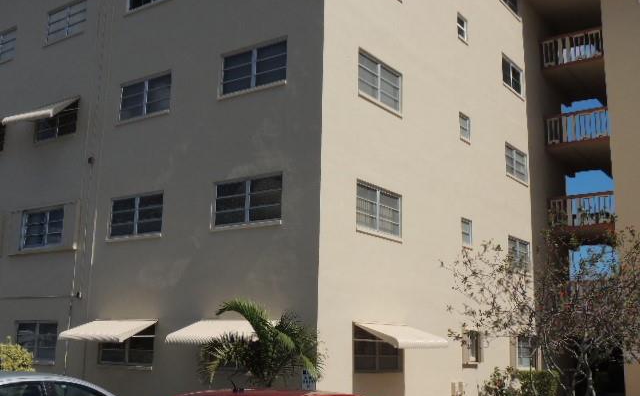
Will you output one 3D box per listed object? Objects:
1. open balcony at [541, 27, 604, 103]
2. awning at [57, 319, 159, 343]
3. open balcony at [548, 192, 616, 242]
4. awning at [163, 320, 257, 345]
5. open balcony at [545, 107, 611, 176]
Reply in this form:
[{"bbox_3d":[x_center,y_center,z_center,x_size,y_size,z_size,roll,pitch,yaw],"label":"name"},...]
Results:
[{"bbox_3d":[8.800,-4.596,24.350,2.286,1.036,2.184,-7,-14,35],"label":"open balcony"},{"bbox_3d":[-4.400,2.741,15.303,2.042,0.488,0.914,-7,-14,35],"label":"awning"},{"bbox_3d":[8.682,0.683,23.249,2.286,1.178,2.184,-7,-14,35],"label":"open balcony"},{"bbox_3d":[-1.794,2.416,13.440,2.001,0.477,0.914,-7,-14,35],"label":"awning"},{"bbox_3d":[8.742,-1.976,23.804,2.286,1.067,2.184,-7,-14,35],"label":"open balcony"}]

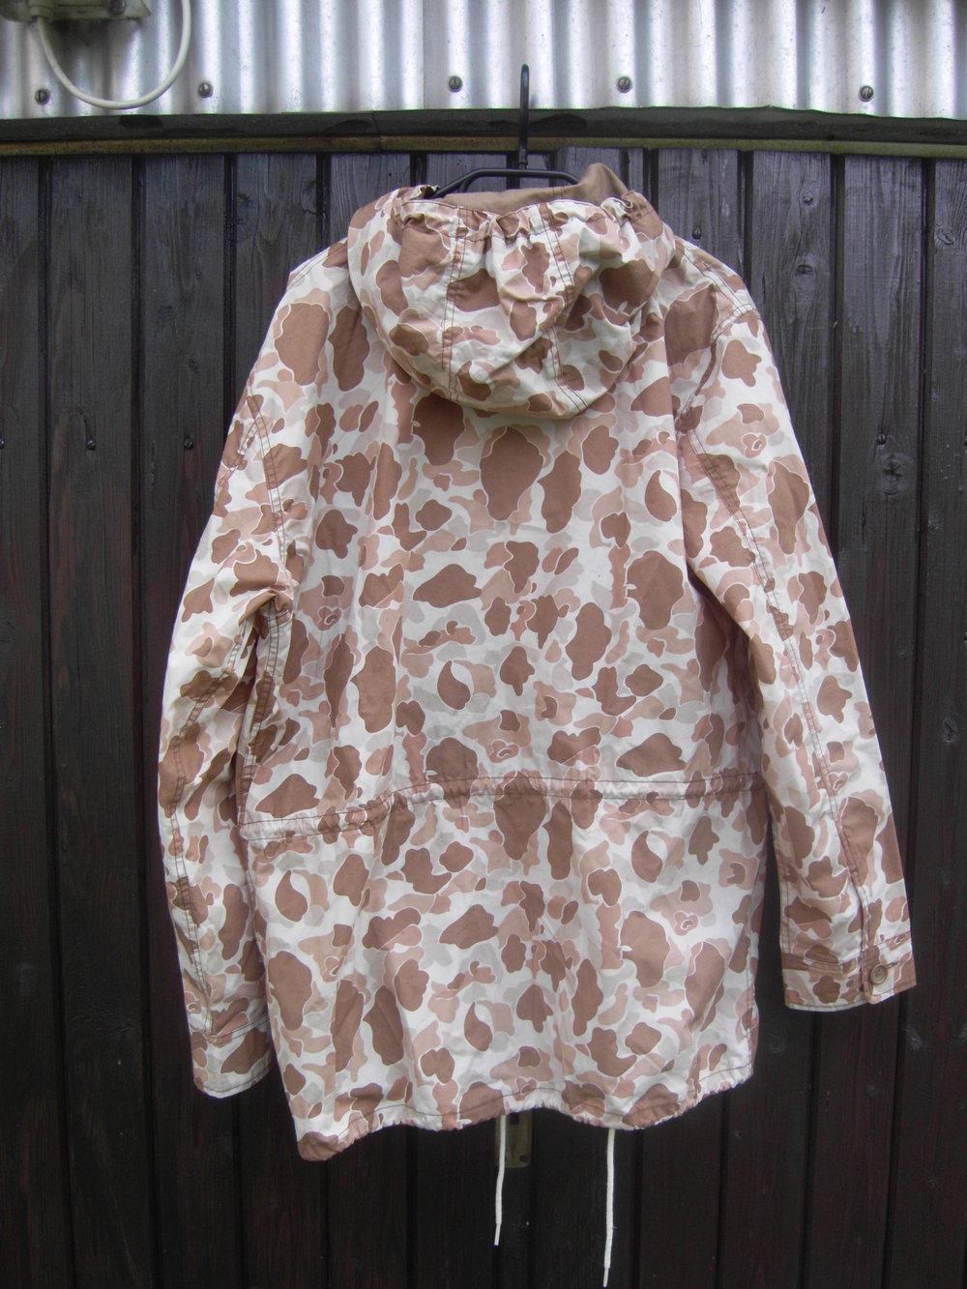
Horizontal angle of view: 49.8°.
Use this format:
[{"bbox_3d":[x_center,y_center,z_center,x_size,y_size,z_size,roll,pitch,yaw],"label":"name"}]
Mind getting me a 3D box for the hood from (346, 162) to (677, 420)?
[{"bbox_3d":[0.025,-0.327,0.955,0.295,0.235,0.170,0,5,-7],"label":"hood"}]

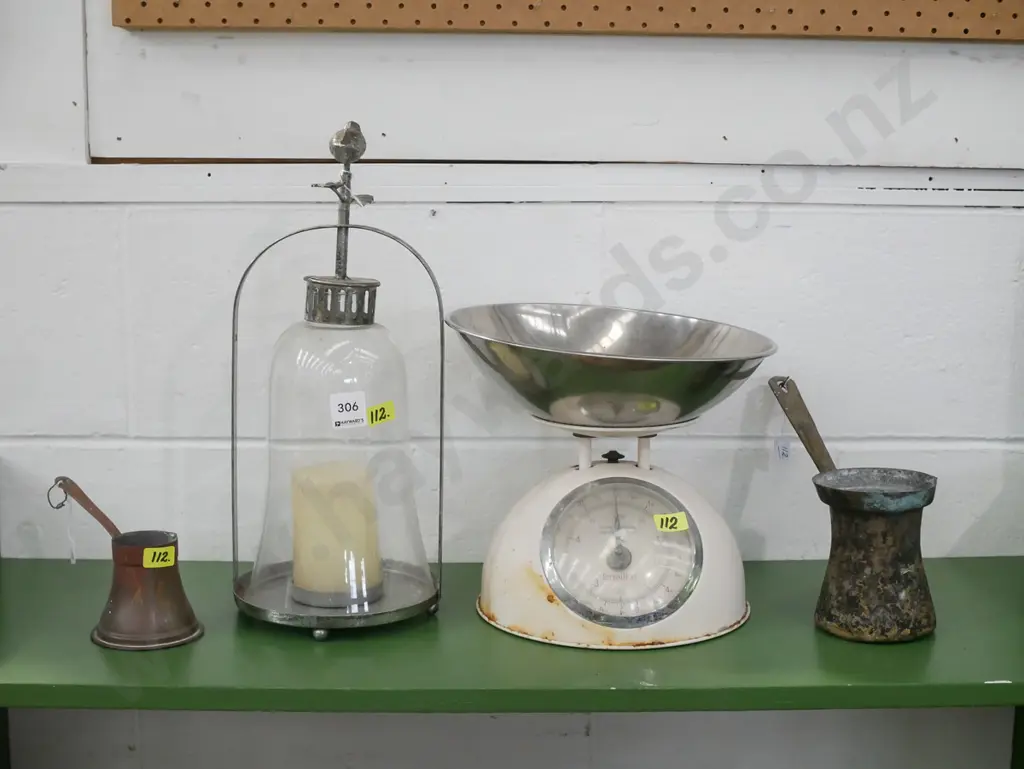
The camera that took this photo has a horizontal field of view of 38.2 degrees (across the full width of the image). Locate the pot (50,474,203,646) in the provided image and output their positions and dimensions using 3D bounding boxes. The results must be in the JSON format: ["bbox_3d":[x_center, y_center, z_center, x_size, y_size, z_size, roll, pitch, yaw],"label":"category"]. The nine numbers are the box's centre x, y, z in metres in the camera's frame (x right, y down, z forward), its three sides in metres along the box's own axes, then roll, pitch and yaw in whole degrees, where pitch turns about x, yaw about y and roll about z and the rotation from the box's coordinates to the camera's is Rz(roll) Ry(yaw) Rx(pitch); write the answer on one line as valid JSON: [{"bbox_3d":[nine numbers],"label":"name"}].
[{"bbox_3d":[-0.286,0.128,1.082,0.124,0.113,0.086,3,10,13],"label":"pot"}]

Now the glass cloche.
[{"bbox_3d":[-0.127,-0.006,1.097,0.161,0.379,0.155,2,10,3],"label":"glass cloche"}]

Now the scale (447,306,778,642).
[{"bbox_3d":[0.077,0.062,1.148,0.255,0.232,0.255,1,10,-1],"label":"scale"}]

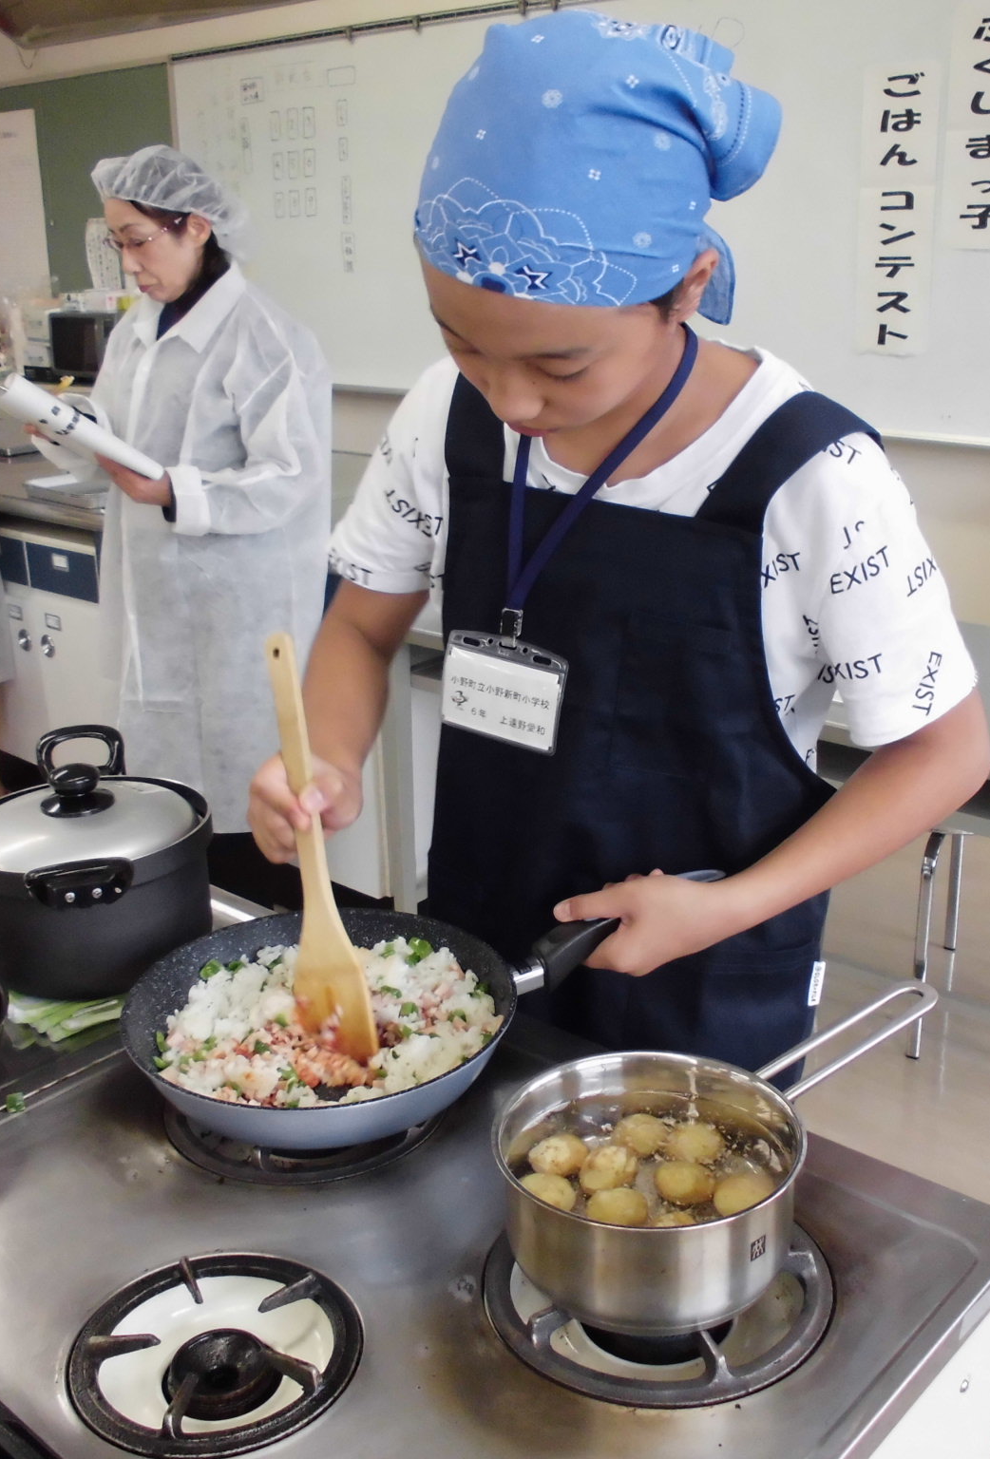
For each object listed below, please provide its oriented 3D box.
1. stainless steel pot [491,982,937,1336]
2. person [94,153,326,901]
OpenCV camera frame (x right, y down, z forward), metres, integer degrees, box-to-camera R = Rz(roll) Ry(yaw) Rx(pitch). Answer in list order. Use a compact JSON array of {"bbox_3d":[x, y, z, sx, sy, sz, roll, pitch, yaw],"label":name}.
[{"bbox_3d":[0.155,0.249,0.904,0.340,0.092,0.180,-13,22,-31],"label":"stainless steel pot"},{"bbox_3d":[-0.505,-0.270,2.693,0.390,1.510,0.470,-18,24,-38],"label":"person"}]

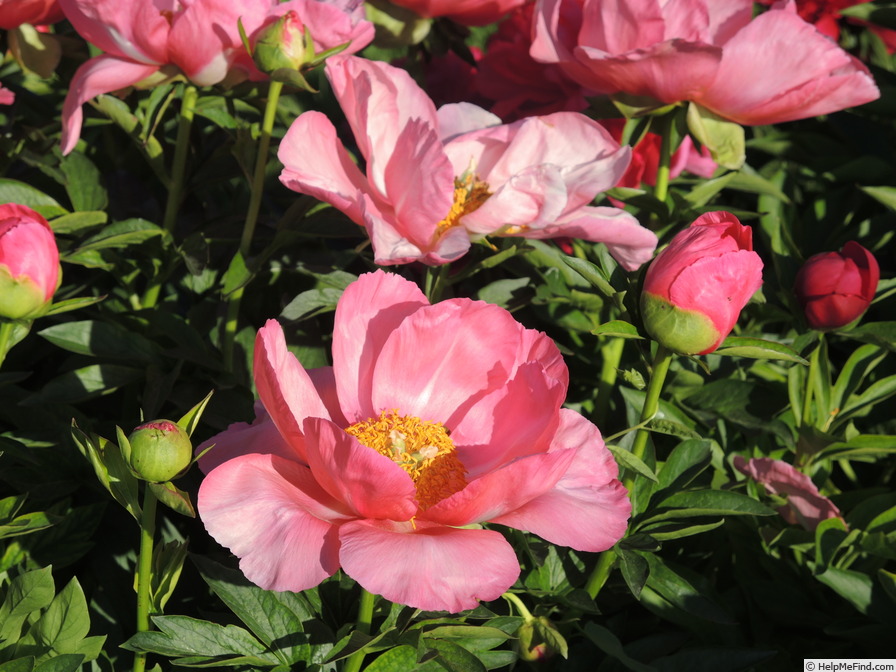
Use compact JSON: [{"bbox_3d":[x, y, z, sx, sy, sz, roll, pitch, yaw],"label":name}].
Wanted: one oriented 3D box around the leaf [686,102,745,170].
[{"bbox_3d":[0.128,-0.095,1.300,0.023,0.010,0.037,-34,78,-20],"label":"leaf"}]

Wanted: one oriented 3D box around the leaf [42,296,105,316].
[{"bbox_3d":[-0.161,-0.013,1.170,0.031,0.006,0.012,2,22,5],"label":"leaf"}]

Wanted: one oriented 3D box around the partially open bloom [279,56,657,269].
[{"bbox_3d":[0.010,-0.088,1.380,0.190,0.095,0.140,-2,20,-5],"label":"partially open bloom"}]

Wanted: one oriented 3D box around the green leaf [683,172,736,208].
[{"bbox_3d":[0.144,-0.081,1.500,0.036,0.008,0.018,-19,32,-19],"label":"green leaf"}]

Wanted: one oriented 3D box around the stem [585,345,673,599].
[{"bbox_3d":[0.075,0.056,1.130,0.009,0.113,0.009,16,18,-5],"label":"stem"}]

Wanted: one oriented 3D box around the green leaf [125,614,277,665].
[{"bbox_3d":[-0.092,0.113,1.010,0.059,0.008,0.027,6,30,-9],"label":"green leaf"}]

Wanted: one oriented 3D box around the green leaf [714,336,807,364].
[{"bbox_3d":[0.146,0.007,1.270,0.046,0.009,0.017,6,21,15],"label":"green leaf"}]

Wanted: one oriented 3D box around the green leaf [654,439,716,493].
[{"bbox_3d":[0.097,0.053,1.110,0.034,0.008,0.016,-41,44,-9],"label":"green leaf"}]

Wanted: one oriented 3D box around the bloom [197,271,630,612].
[{"bbox_3d":[-0.012,0.037,1.040,0.164,0.085,0.145,0,28,0],"label":"bloom"}]

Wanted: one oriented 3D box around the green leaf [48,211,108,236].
[{"bbox_3d":[-0.181,-0.055,1.320,0.034,0.008,0.014,-6,31,-10],"label":"green leaf"}]

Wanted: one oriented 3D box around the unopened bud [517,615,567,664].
[{"bbox_3d":[0.042,0.136,1.220,0.022,0.023,0.022,-9,12,2],"label":"unopened bud"}]

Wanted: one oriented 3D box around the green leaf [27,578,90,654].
[{"bbox_3d":[-0.171,0.123,1.200,0.026,0.008,0.036,15,59,2],"label":"green leaf"}]

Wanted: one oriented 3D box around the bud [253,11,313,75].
[{"bbox_3d":[-0.072,-0.130,1.200,0.026,0.028,0.026,5,22,-2],"label":"bud"}]

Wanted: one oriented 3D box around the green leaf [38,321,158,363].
[{"bbox_3d":[-0.147,0.002,1.140,0.051,0.008,0.024,7,28,-15],"label":"green leaf"}]

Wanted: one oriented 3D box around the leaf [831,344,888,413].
[{"bbox_3d":[0.177,0.018,1.170,0.008,0.034,0.011,32,14,-31],"label":"leaf"}]

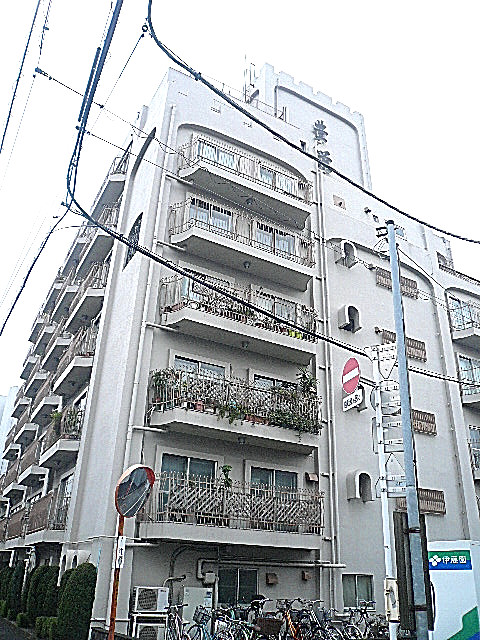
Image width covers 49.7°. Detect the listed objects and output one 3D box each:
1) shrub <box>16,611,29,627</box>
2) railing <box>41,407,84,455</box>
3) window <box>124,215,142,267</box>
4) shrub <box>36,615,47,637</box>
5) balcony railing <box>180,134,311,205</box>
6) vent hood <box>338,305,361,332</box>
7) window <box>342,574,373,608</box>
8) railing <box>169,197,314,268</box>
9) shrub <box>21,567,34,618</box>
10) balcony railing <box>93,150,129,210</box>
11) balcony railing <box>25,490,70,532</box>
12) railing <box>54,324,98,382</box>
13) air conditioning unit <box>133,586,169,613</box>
[{"bbox_3d":[-6.064,8.328,14.467,0.400,0.480,0.400,16,-29,-25],"label":"shrub"},{"bbox_3d":[-6.314,4.195,18.586,0.876,1.068,4.188,16,-30,-25],"label":"railing"},{"bbox_3d":[-3.731,-2.714,18.079,0.120,1.632,1.536,16,-30,-25],"label":"window"},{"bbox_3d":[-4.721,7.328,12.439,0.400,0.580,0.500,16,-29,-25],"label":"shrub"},{"bbox_3d":[0.442,-5.042,18.516,5.300,1.060,0.900,15,-29,-26],"label":"balcony railing"},{"bbox_3d":[4.028,-0.064,18.922,0.680,0.820,0.480,15,-29,-26],"label":"vent hood"},{"bbox_3d":[3.482,7.965,15.204,1.216,0.910,0.120,16,-29,-25],"label":"window"},{"bbox_3d":[0.304,-2.616,17.268,5.220,1.080,0.972,16,-30,-25],"label":"railing"},{"bbox_3d":[-6.824,8.838,16.647,0.636,1.512,0.648,16,-30,-25],"label":"shrub"},{"bbox_3d":[-5.924,-5.821,23.627,0.876,1.068,4.188,16,-30,-25],"label":"balcony railing"},{"bbox_3d":[-6.582,6.720,17.793,0.663,1.106,4.264,16,-29,-25],"label":"balcony railing"},{"bbox_3d":[-6.323,1.492,19.851,0.640,1.080,4.050,15,-29,-26],"label":"railing"},{"bbox_3d":[-2.048,6.421,11.883,0.790,0.530,0.290,15,-29,-26],"label":"air conditioning unit"}]

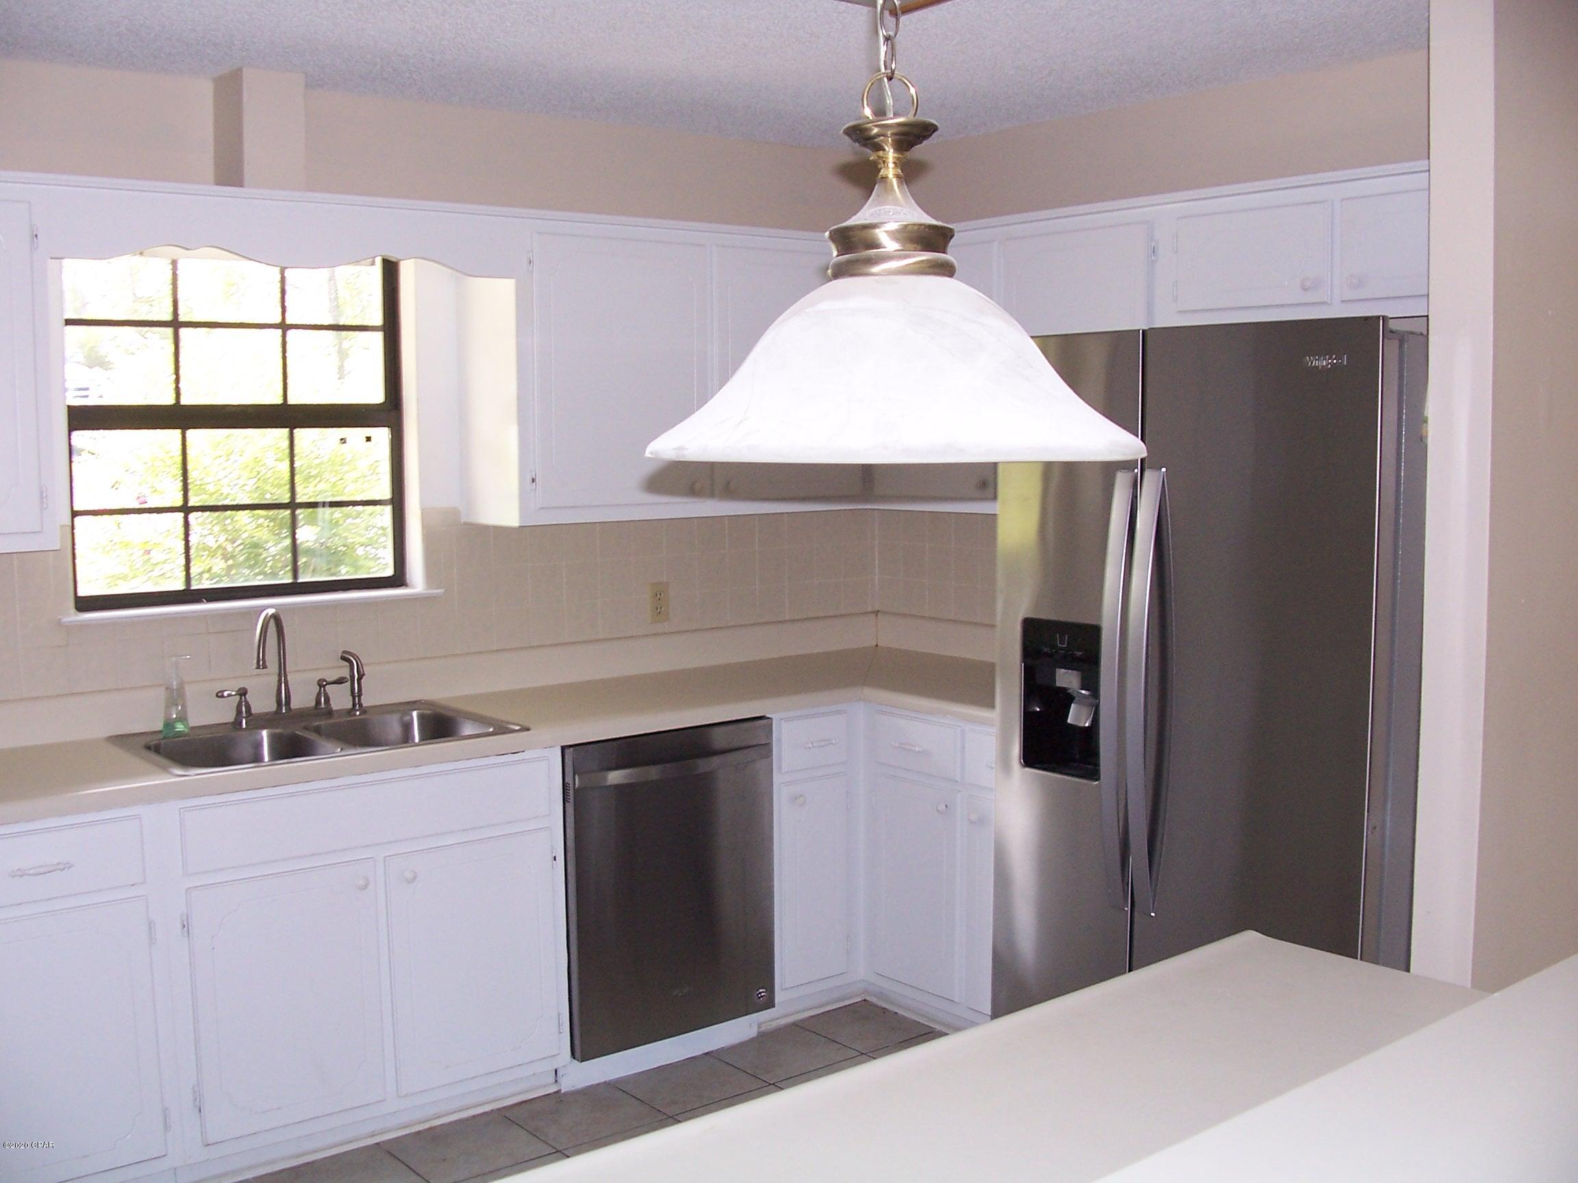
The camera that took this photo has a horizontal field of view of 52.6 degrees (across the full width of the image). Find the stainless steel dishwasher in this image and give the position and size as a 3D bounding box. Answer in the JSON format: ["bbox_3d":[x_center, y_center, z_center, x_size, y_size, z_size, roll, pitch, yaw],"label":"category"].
[{"bbox_3d":[-0.459,0.727,4.181,0.601,0.821,0.619,-5,7,-38],"label":"stainless steel dishwasher"}]

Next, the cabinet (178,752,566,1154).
[{"bbox_3d":[-1.055,0.794,3.730,0.921,0.874,0.614,-5,7,-38],"label":"cabinet"}]

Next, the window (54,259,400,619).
[{"bbox_3d":[-1.349,-0.422,3.914,0.886,0.896,0.091,-5,7,-38],"label":"window"}]

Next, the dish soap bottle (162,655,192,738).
[{"bbox_3d":[-1.415,0.236,3.683,0.072,0.186,0.056,-3,6,-27],"label":"dish soap bottle"}]

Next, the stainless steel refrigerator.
[{"bbox_3d":[1.008,0.365,3.318,0.886,1.802,0.913,-5,7,-38],"label":"stainless steel refrigerator"}]

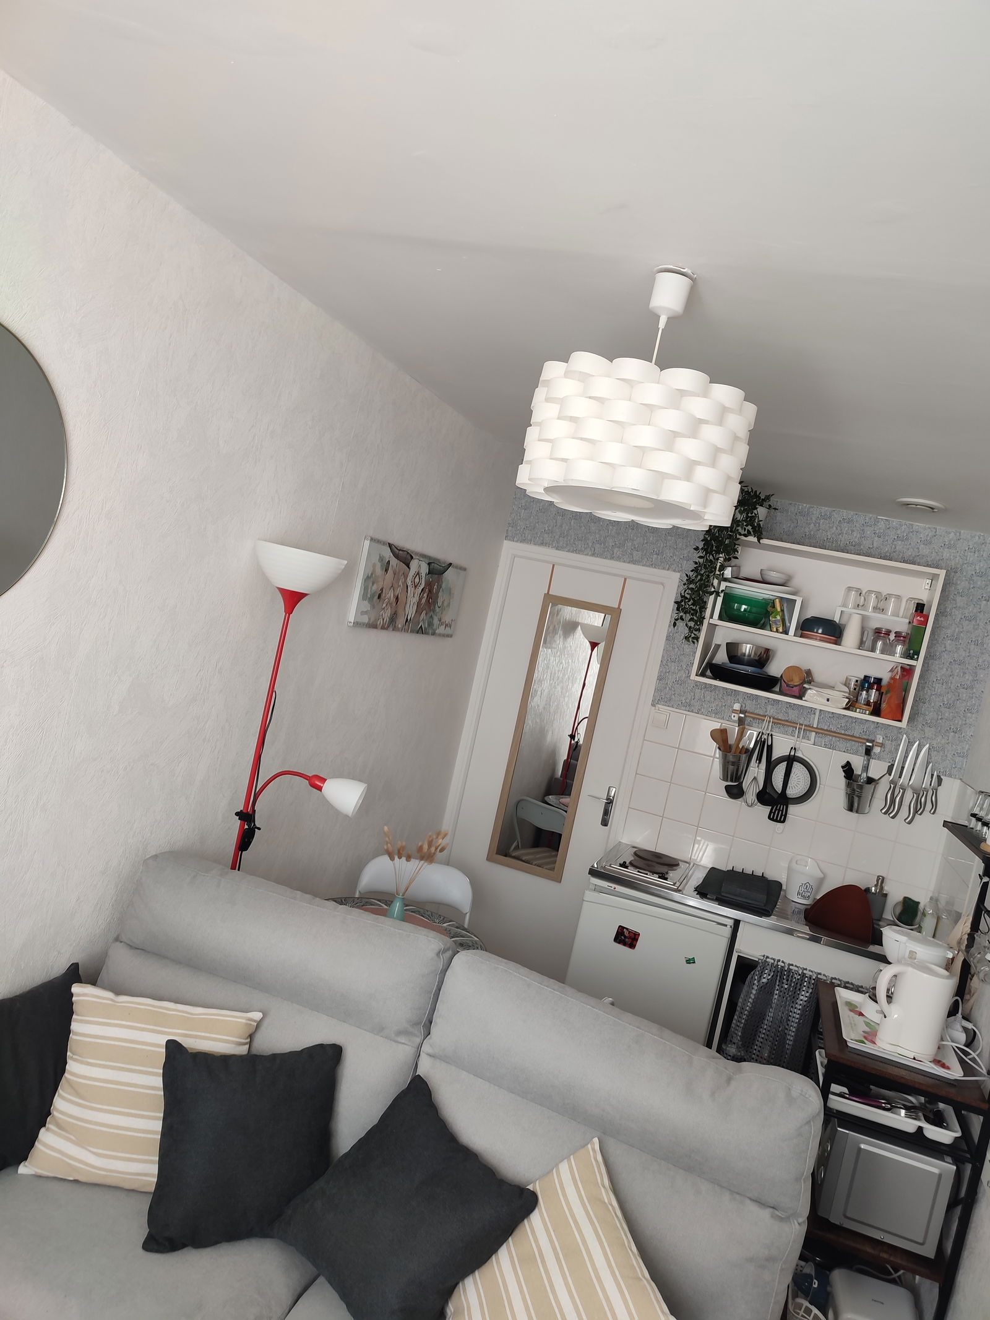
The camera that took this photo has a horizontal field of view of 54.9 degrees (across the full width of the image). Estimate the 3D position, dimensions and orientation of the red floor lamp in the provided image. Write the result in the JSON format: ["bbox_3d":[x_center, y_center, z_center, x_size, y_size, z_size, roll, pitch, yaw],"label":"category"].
[{"bbox_3d":[-0.607,0.623,2.471,0.420,1.810,0.266,12,3,-2],"label":"red floor lamp"}]

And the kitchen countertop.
[{"bbox_3d":[1.008,0.919,3.612,1.210,0.040,0.590,13,4,18],"label":"kitchen countertop"}]

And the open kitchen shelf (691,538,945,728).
[{"bbox_3d":[1.241,-0.121,3.720,0.800,0.590,0.250,13,4,18],"label":"open kitchen shelf"}]

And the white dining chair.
[{"bbox_3d":[-0.342,1.141,3.186,0.440,0.830,0.470,12,3,0],"label":"white dining chair"}]

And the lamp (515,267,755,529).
[{"bbox_3d":[0.279,-0.490,1.724,0.400,0.425,0.400,13,4,18],"label":"lamp"}]

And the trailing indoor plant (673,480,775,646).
[{"bbox_3d":[0.901,-0.371,3.780,0.310,0.650,0.250,13,4,18],"label":"trailing indoor plant"}]

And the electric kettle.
[{"bbox_3d":[1.133,0.939,2.585,0.195,0.240,0.150,13,4,8],"label":"electric kettle"}]

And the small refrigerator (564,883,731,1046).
[{"bbox_3d":[0.606,1.296,3.801,0.550,0.870,0.570,13,4,15],"label":"small refrigerator"}]

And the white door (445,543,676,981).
[{"bbox_3d":[0.192,0.584,4.194,0.760,2.040,0.060,13,4,18],"label":"white door"}]

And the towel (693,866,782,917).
[{"bbox_3d":[0.892,0.845,3.500,0.280,0.080,0.240,13,4,18],"label":"towel"}]

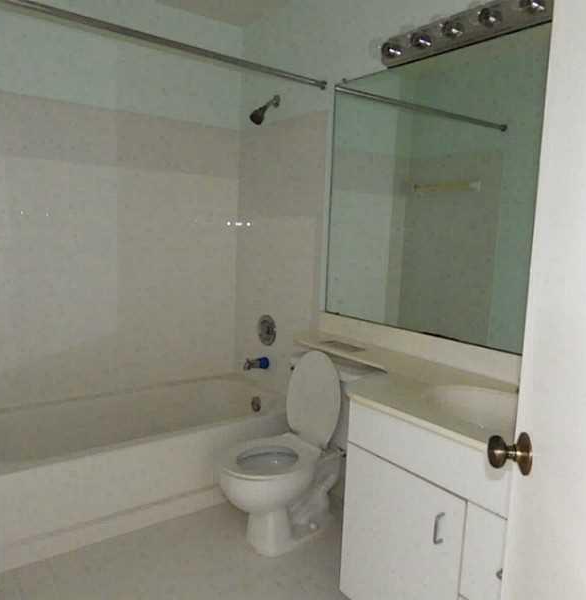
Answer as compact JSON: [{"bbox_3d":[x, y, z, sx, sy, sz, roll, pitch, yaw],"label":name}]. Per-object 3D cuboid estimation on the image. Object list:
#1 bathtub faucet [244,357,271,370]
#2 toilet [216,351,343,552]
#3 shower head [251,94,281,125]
[{"bbox_3d":[-0.206,0.371,2.909,0.150,0.066,0.063,-3,9,-37],"label":"bathtub faucet"},{"bbox_3d":[0.002,0.623,2.148,0.715,0.765,0.460,-3,9,-37],"label":"toilet"},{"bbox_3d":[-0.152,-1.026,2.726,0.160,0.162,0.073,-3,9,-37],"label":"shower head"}]

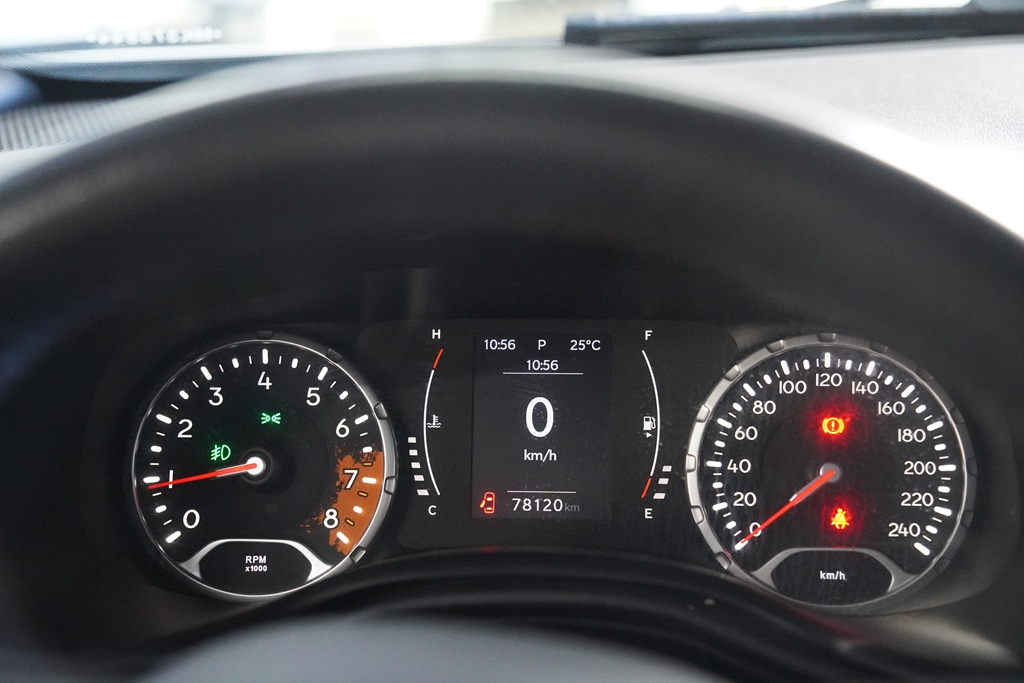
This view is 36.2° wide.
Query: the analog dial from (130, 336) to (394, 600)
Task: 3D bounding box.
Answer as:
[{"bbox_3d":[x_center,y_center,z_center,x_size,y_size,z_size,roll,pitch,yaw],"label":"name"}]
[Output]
[{"bbox_3d":[-0.098,0.049,0.610,0.103,0.103,0.022,0,-11,5],"label":"analog dial"}]

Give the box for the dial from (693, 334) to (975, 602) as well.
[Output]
[{"bbox_3d":[0.120,0.050,0.591,0.107,0.106,0.022,0,-11,5],"label":"dial"}]

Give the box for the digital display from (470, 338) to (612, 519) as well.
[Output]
[{"bbox_3d":[0.012,0.032,0.604,0.054,0.072,0.008,0,-11,5],"label":"digital display"}]

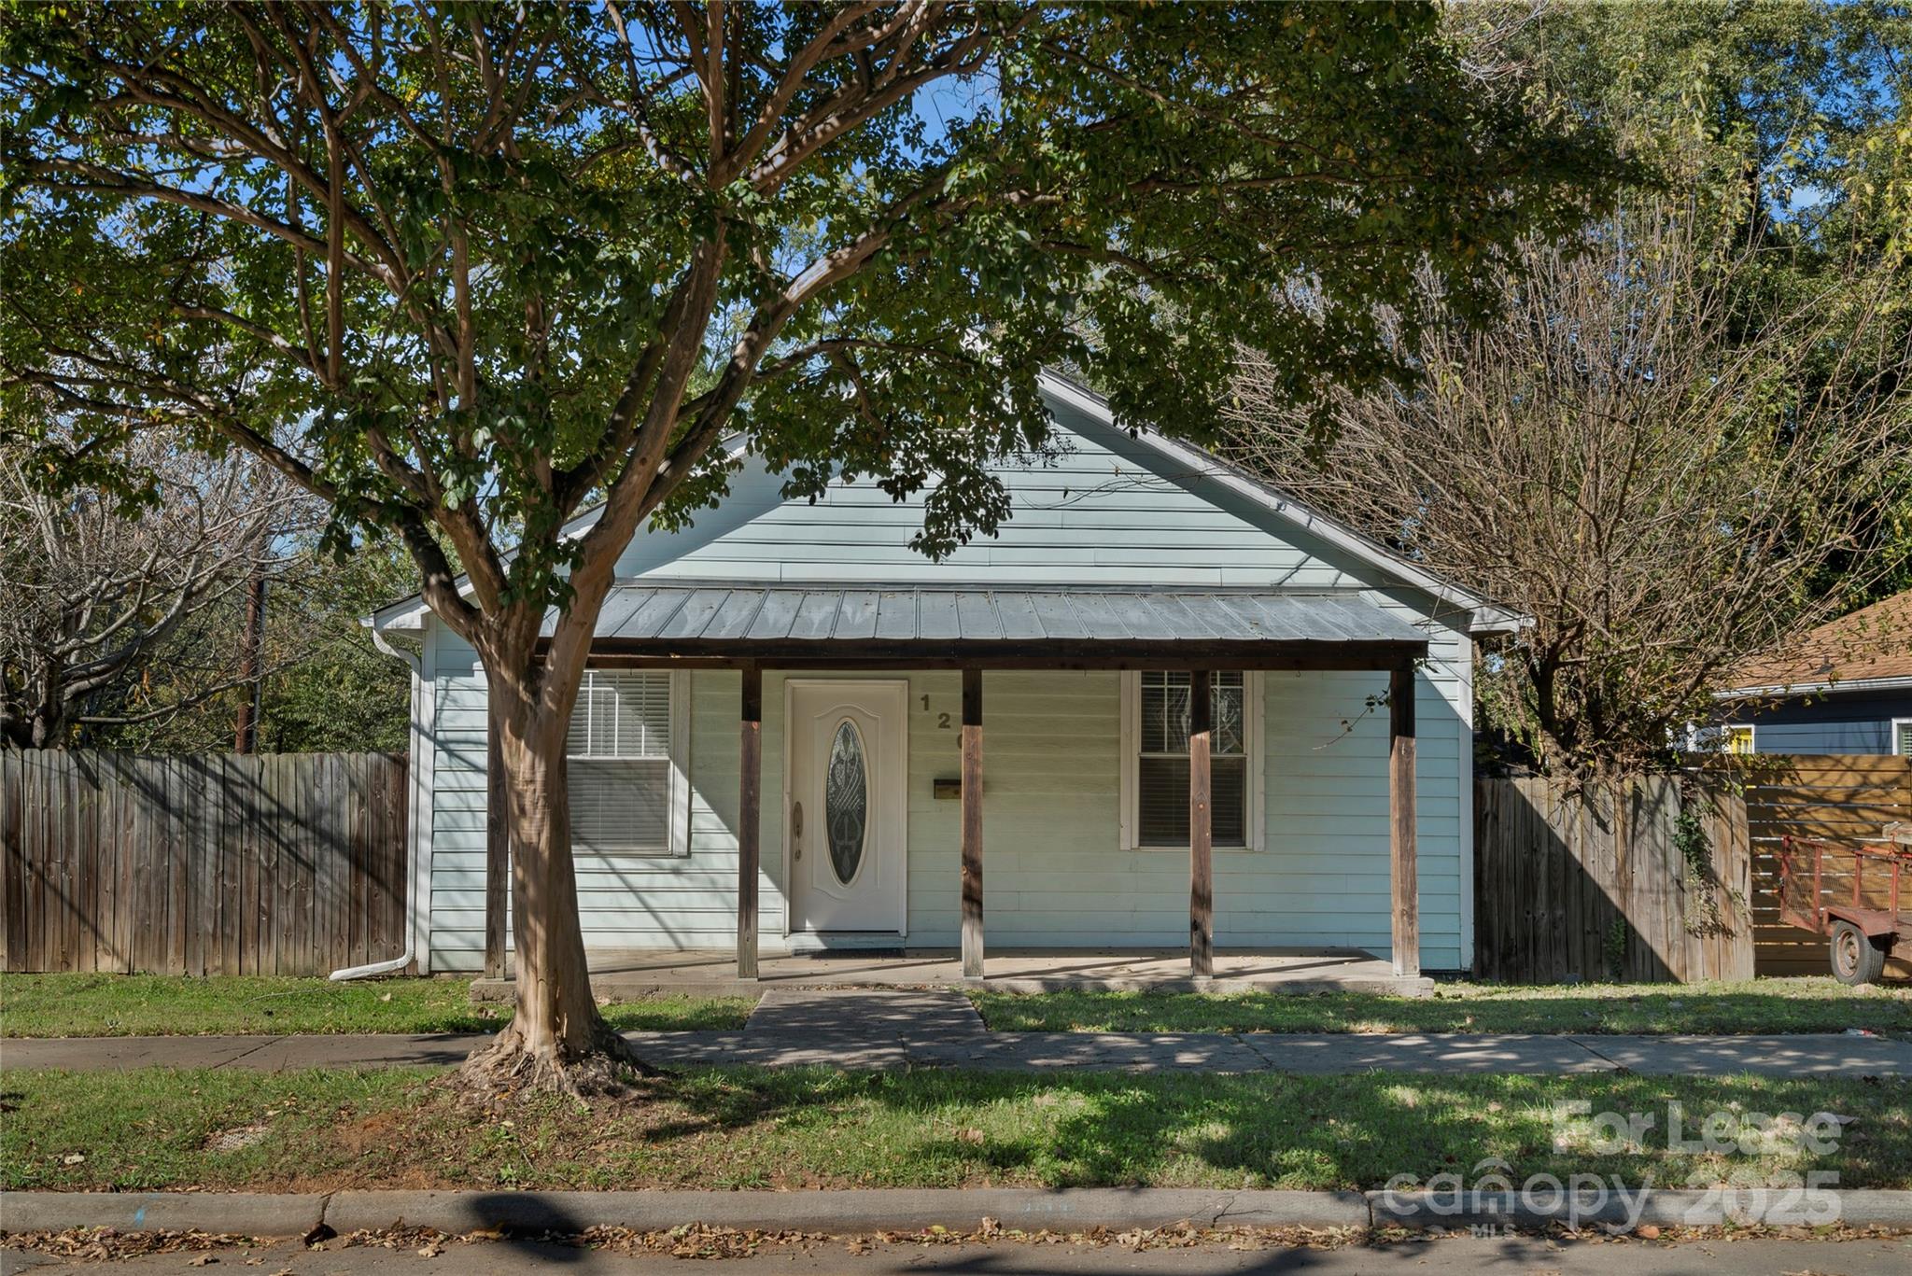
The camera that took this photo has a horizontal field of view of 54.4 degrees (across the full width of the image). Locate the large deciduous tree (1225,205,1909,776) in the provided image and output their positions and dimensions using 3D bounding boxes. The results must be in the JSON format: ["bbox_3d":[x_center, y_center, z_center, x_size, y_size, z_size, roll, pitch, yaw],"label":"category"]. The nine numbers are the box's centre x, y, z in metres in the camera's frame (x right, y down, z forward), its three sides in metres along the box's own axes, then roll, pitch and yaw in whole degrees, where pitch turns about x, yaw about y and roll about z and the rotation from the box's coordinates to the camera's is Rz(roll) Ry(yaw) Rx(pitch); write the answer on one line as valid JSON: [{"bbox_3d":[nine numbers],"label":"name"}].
[{"bbox_3d":[5.779,-0.610,17.287,6.740,7.066,5.600,1,-3,-3],"label":"large deciduous tree"}]

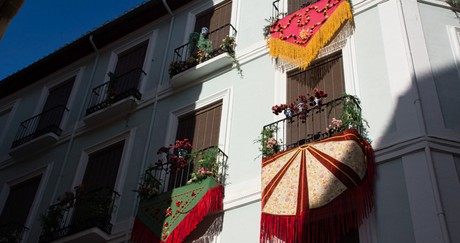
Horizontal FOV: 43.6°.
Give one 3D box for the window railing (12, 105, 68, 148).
[{"bbox_3d":[-5.360,0.235,16.219,1.789,1.022,0.298,-21,-47,27],"label":"window railing"}]

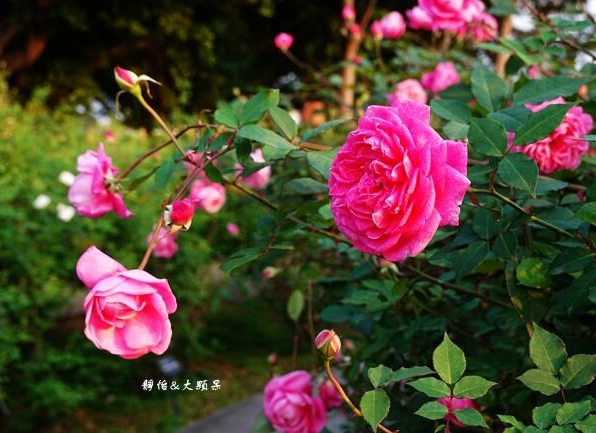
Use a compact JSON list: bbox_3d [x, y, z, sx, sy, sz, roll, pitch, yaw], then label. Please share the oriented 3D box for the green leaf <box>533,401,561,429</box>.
[{"bbox_3d":[0.240,0.189,0.840,0.020,0.032,0.007,40,-18,16],"label":"green leaf"}]

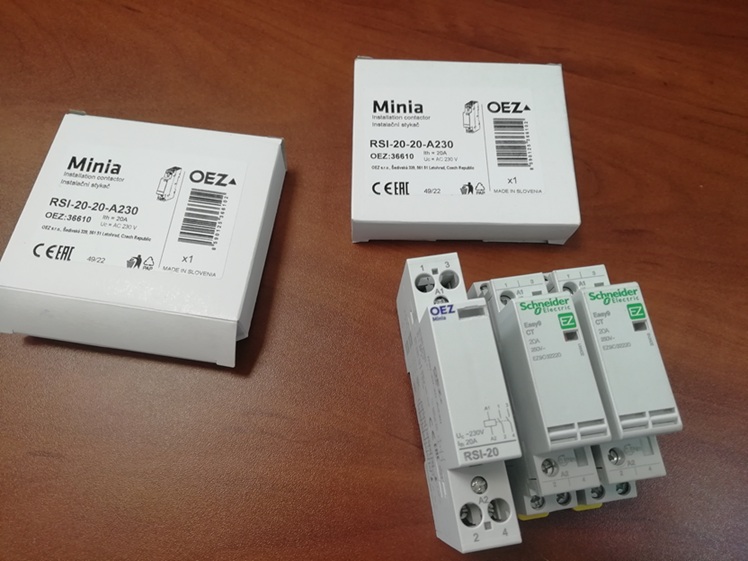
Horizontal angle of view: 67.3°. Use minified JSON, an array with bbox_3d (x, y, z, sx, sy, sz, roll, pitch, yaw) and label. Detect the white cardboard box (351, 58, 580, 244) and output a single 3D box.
[{"bbox_3d":[0.036,-0.055,0.241,0.090,0.022,0.076,1,71,-2],"label":"white cardboard box"}]

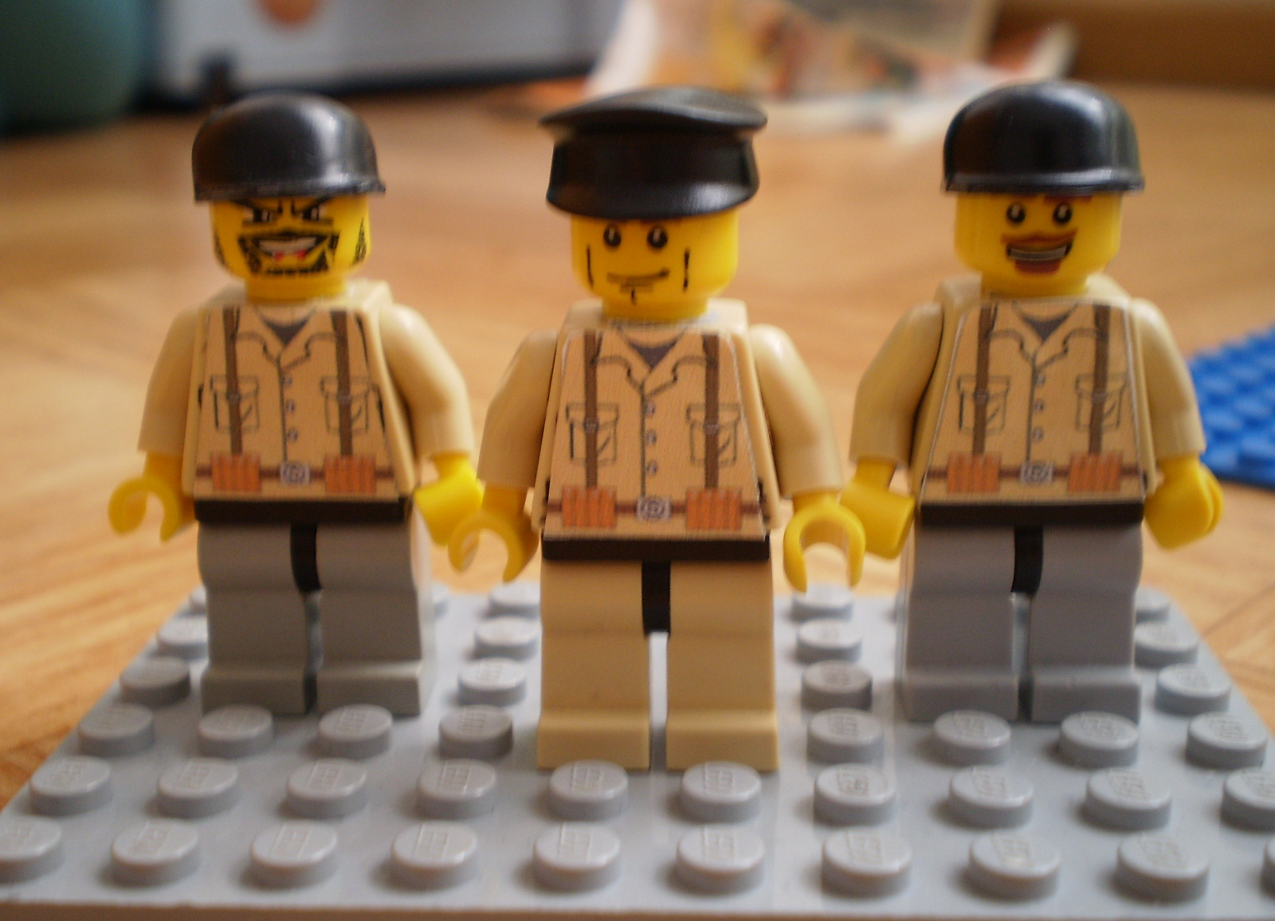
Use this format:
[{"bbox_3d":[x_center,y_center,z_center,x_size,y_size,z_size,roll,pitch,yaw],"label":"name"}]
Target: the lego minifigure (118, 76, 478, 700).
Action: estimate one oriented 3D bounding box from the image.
[{"bbox_3d":[-0.022,-0.003,0.104,0.024,0.042,0.015,0,15,3],"label":"lego minifigure"}]

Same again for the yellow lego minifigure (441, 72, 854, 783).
[{"bbox_3d":[0.001,-0.001,0.095,0.024,0.042,0.015,0,15,3],"label":"yellow lego minifigure"}]

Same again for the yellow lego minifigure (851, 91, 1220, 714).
[{"bbox_3d":[0.025,-0.003,0.102,0.024,0.042,0.015,0,15,3],"label":"yellow lego minifigure"}]

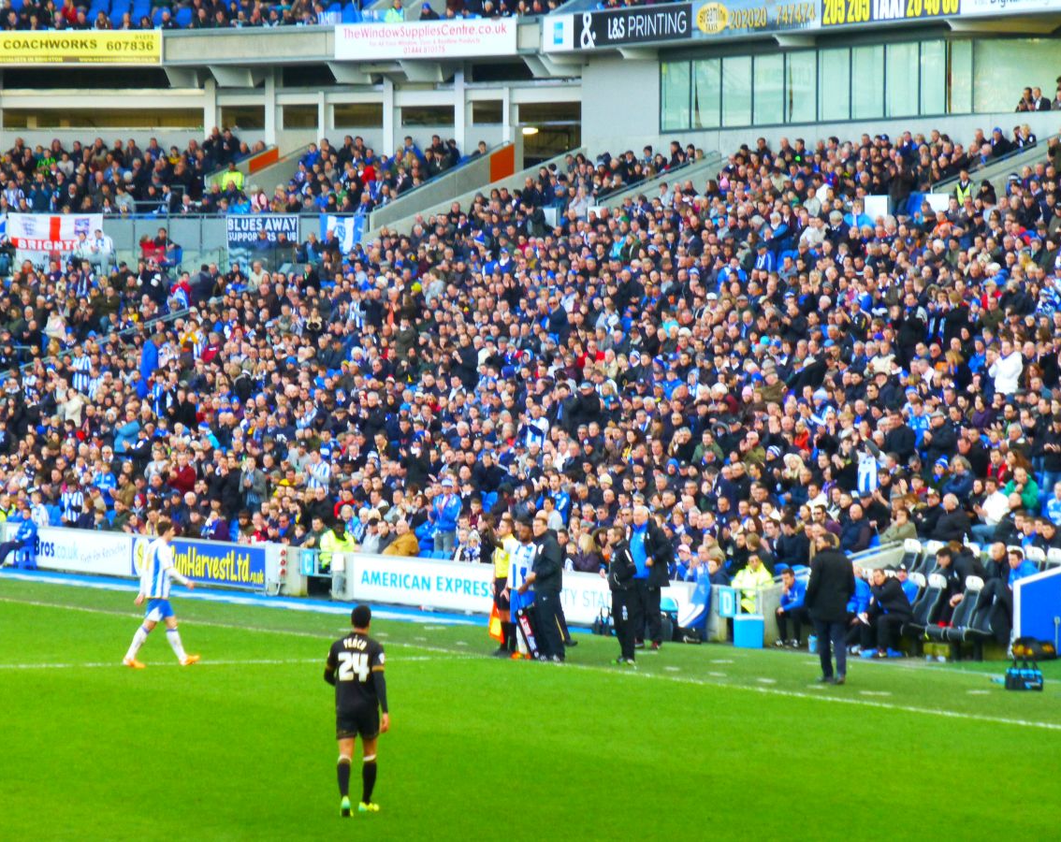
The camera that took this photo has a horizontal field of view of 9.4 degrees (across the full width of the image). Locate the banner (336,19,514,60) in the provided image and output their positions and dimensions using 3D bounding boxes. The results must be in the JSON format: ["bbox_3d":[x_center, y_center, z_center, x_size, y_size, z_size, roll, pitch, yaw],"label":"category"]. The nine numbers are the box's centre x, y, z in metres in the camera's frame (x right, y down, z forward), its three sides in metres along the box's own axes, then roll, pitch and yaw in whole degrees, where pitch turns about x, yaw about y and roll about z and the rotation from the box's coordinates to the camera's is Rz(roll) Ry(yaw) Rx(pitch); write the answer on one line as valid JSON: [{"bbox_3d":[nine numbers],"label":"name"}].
[{"bbox_3d":[-2.609,-9.463,160.000,5.850,0.860,0.100,1,1,40],"label":"banner"}]

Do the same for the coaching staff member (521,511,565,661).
[{"bbox_3d":[0.175,2.165,83.200,0.480,1.830,0.520,0,1,-20],"label":"coaching staff member"}]

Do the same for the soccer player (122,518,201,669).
[{"bbox_3d":[-4.644,2.160,81.200,0.900,1.840,0.520,0,1,-23],"label":"soccer player"}]

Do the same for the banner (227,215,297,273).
[{"bbox_3d":[-6.521,-4.298,157.300,1.840,1.500,0.080,0,1,20],"label":"banner"}]

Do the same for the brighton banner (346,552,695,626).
[{"bbox_3d":[-0.312,2.527,95.572,0.100,0.740,12.720,0,1,-24],"label":"brighton banner"}]

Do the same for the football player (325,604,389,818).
[{"bbox_3d":[-1.522,2.535,56.600,0.560,1.830,0.450,0,1,13],"label":"football player"}]

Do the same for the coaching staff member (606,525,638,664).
[{"bbox_3d":[1.173,2.227,82.600,0.360,1.760,0.460,0,1,-29],"label":"coaching staff member"}]

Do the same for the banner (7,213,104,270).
[{"bbox_3d":[-11.720,-4.379,159.000,2.420,1.500,0.080,0,1,15],"label":"banner"}]

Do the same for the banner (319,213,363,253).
[{"bbox_3d":[-4.565,-4.520,156.300,1.120,0.990,0.080,1,1,24],"label":"banner"}]

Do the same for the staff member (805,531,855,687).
[{"bbox_3d":[3.633,2.273,78.200,0.570,1.820,0.400,0,1,-25],"label":"staff member"}]

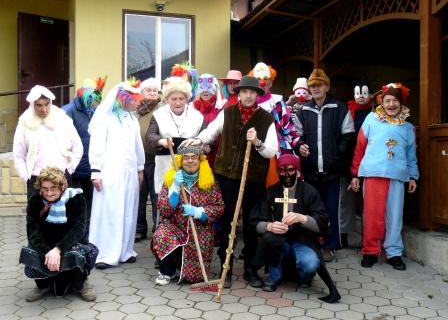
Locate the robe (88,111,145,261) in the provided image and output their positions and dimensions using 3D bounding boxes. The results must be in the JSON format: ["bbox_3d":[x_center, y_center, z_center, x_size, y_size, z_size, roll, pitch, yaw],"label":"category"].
[{"bbox_3d":[-0.993,0.261,5.500,0.530,1.420,0.420,0,1,-17],"label":"robe"}]

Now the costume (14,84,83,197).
[{"bbox_3d":[-1.586,0.157,5.350,0.600,1.670,0.400,0,1,-7],"label":"costume"}]

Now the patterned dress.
[{"bbox_3d":[-0.302,0.576,5.123,0.600,0.830,0.580,0,6,-3],"label":"patterned dress"}]

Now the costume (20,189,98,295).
[{"bbox_3d":[-1.282,0.583,4.712,0.590,0.800,0.600,-1,6,-7],"label":"costume"}]

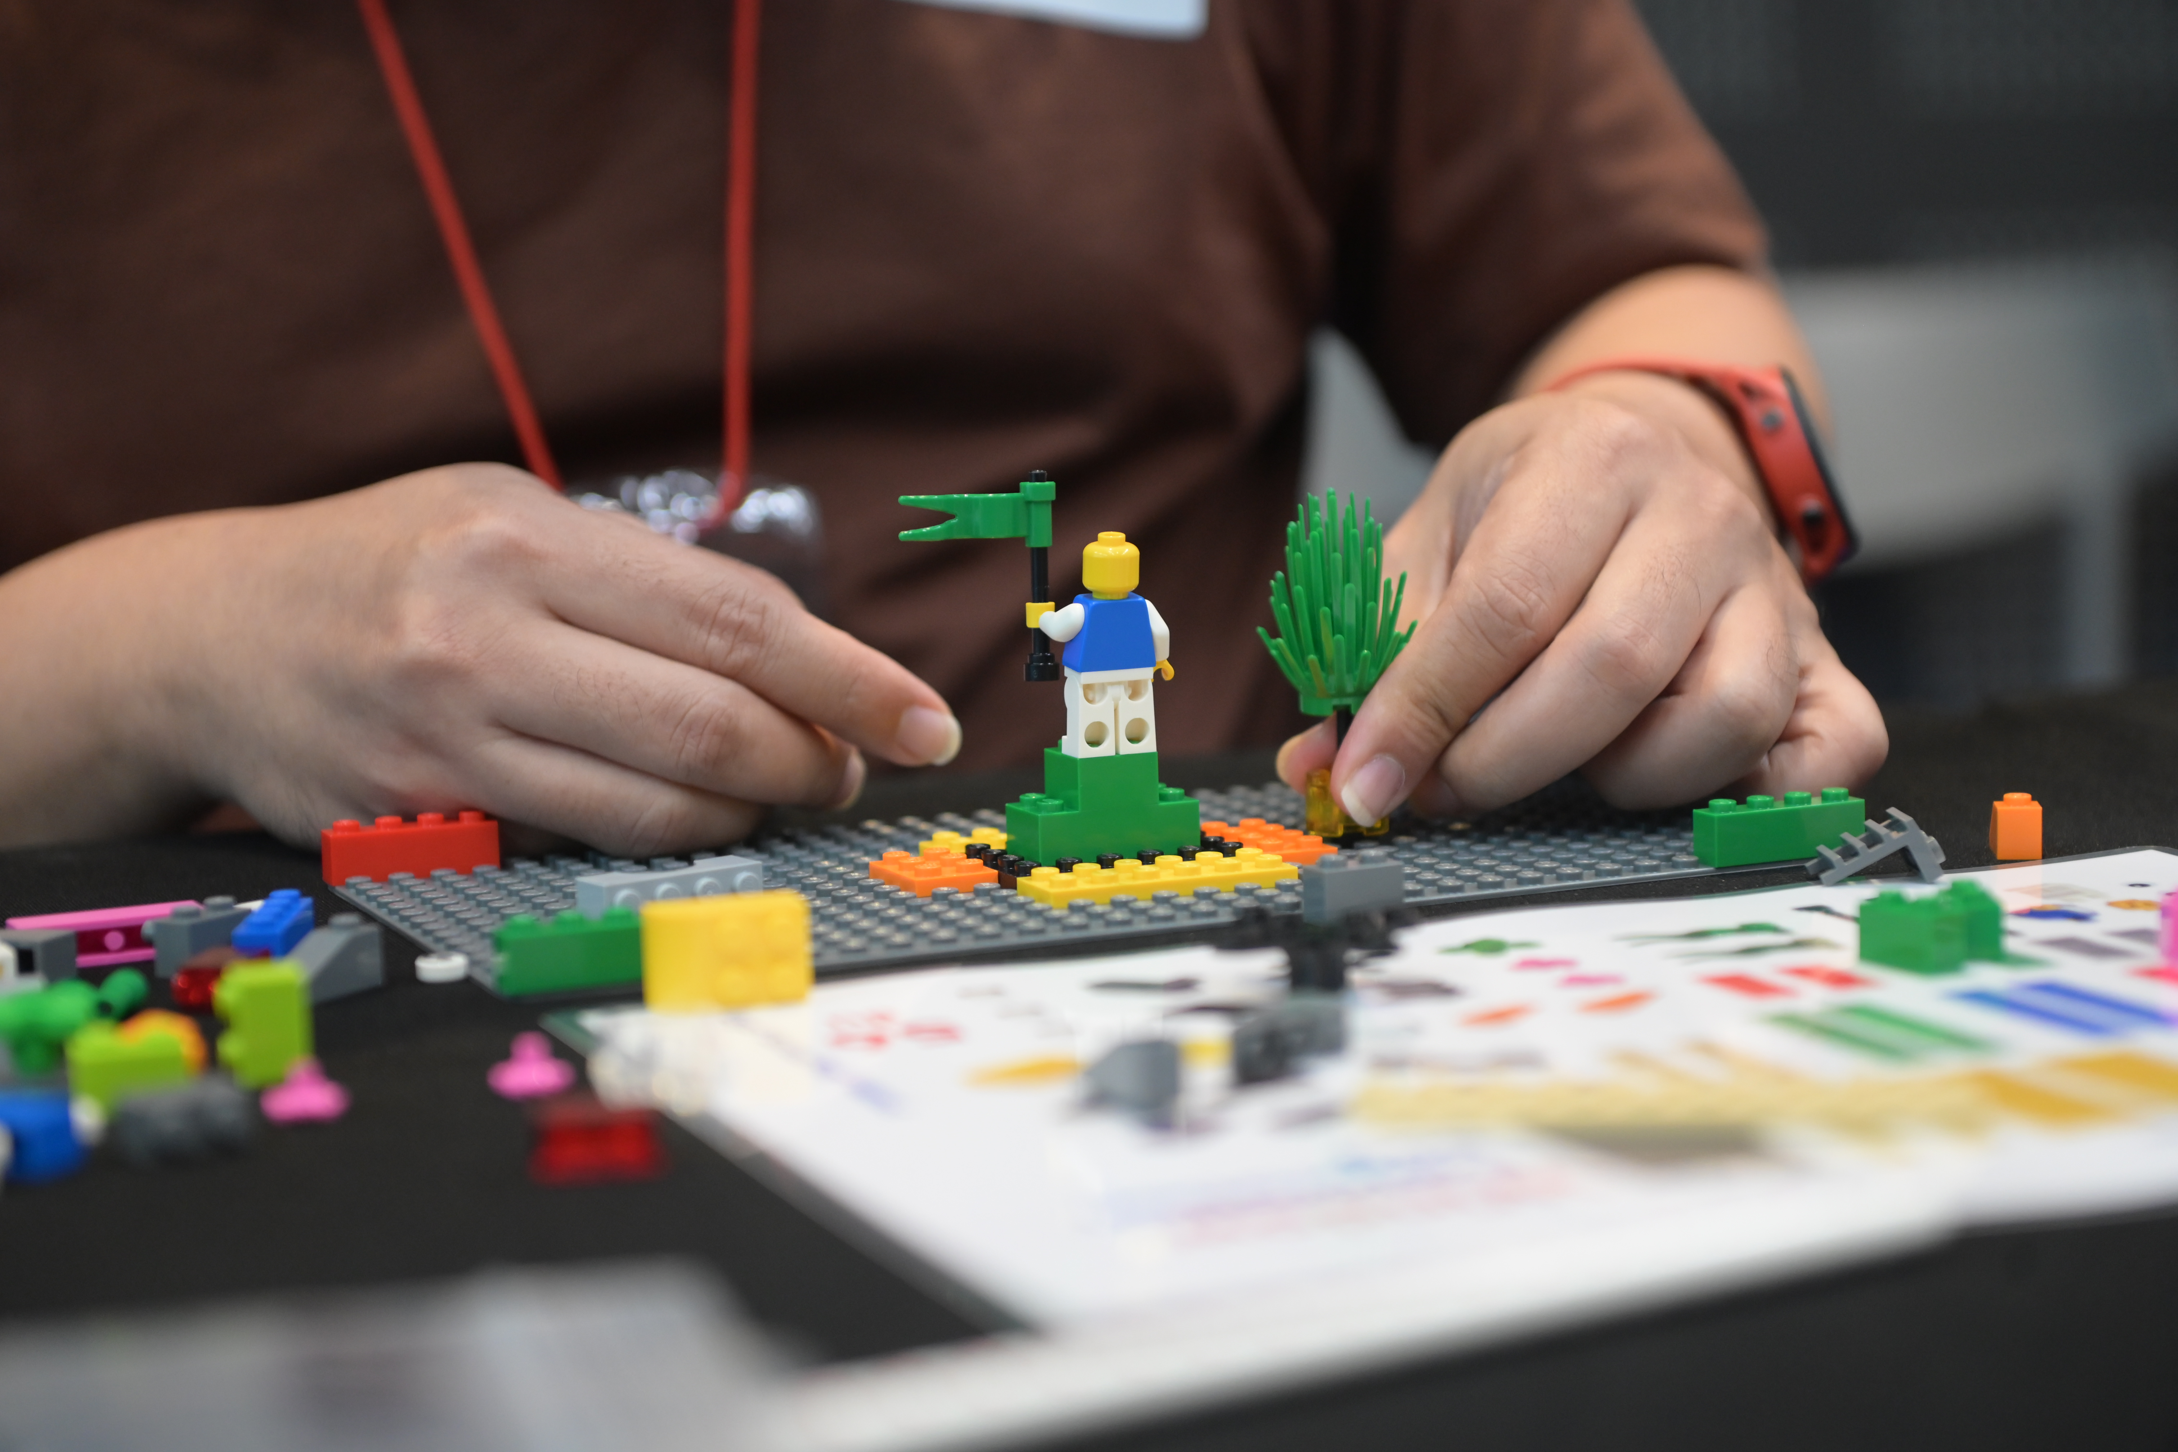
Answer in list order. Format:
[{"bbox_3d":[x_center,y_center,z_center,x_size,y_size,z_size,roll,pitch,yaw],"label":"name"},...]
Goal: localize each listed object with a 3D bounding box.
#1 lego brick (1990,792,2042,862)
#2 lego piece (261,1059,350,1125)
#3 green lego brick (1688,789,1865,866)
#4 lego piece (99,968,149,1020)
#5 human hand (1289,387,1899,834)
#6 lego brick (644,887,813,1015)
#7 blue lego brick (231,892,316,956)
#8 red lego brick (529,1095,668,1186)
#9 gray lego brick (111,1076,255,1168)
[{"bbox_3d":[0.172,0.018,0.783,0.008,0.011,0.016,-1,7,7],"label":"lego brick"},{"bbox_3d":[-0.111,0.051,0.599,0.012,0.007,0.012,-3,7,-11],"label":"lego piece"},{"bbox_3d":[0.126,0.019,0.772,0.032,0.011,0.008,-5,8,-23],"label":"green lego brick"},{"bbox_3d":[-0.153,0.043,0.673,0.007,0.007,0.010,1,8,17],"label":"lego piece"},{"bbox_3d":[0.101,-0.024,0.853,0.092,0.083,0.145,3,22,31],"label":"human hand"},{"bbox_3d":[-0.058,0.036,0.669,0.025,0.016,0.011,-3,7,-10],"label":"lego brick"},{"bbox_3d":[-0.136,0.036,0.705,0.008,0.011,0.032,-2,7,-1],"label":"blue lego brick"},{"bbox_3d":[-0.064,0.054,0.558,0.016,0.008,0.011,-1,7,1],"label":"red lego brick"},{"bbox_3d":[-0.123,0.054,0.575,0.016,0.008,0.011,-7,9,-35],"label":"gray lego brick"}]

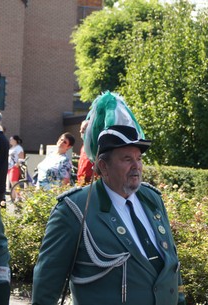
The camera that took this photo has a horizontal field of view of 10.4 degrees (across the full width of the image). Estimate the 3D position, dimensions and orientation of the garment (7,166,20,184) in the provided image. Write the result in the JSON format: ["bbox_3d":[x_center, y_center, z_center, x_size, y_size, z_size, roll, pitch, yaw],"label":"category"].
[{"bbox_3d":[-1.846,0.450,23.500,0.280,0.380,0.360,1,2,-37],"label":"garment"}]

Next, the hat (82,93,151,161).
[{"bbox_3d":[0.041,-0.102,4.500,0.230,0.280,0.240,0,2,-45],"label":"hat"}]

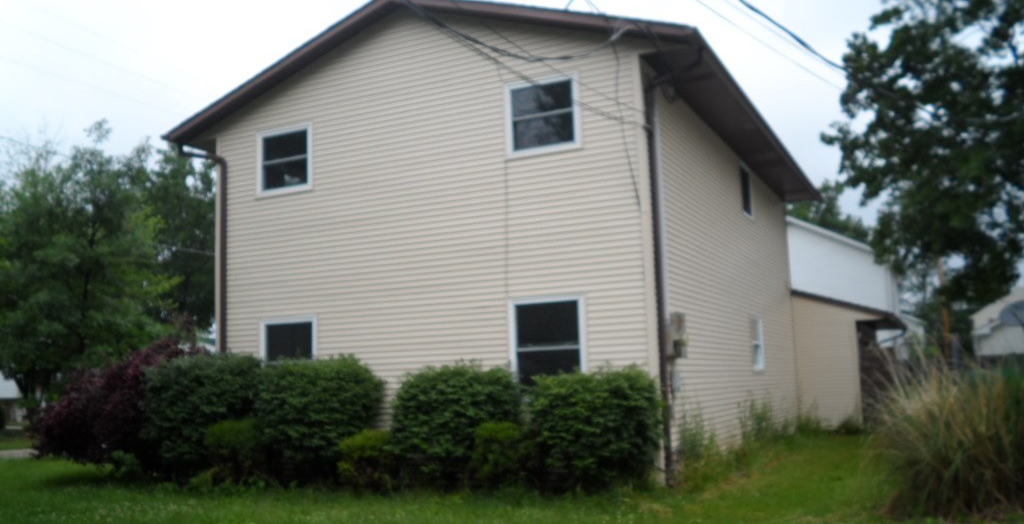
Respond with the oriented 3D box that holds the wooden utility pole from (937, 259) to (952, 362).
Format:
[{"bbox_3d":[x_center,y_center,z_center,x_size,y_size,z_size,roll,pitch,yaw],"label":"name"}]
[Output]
[{"bbox_3d":[20.014,2.436,41.305,0.270,7.600,0.270,-5,-8,26],"label":"wooden utility pole"}]

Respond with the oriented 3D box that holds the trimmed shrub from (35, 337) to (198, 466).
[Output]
[{"bbox_3d":[-6.518,2.368,14.745,2.750,2.221,2.337,-5,-8,26],"label":"trimmed shrub"}]

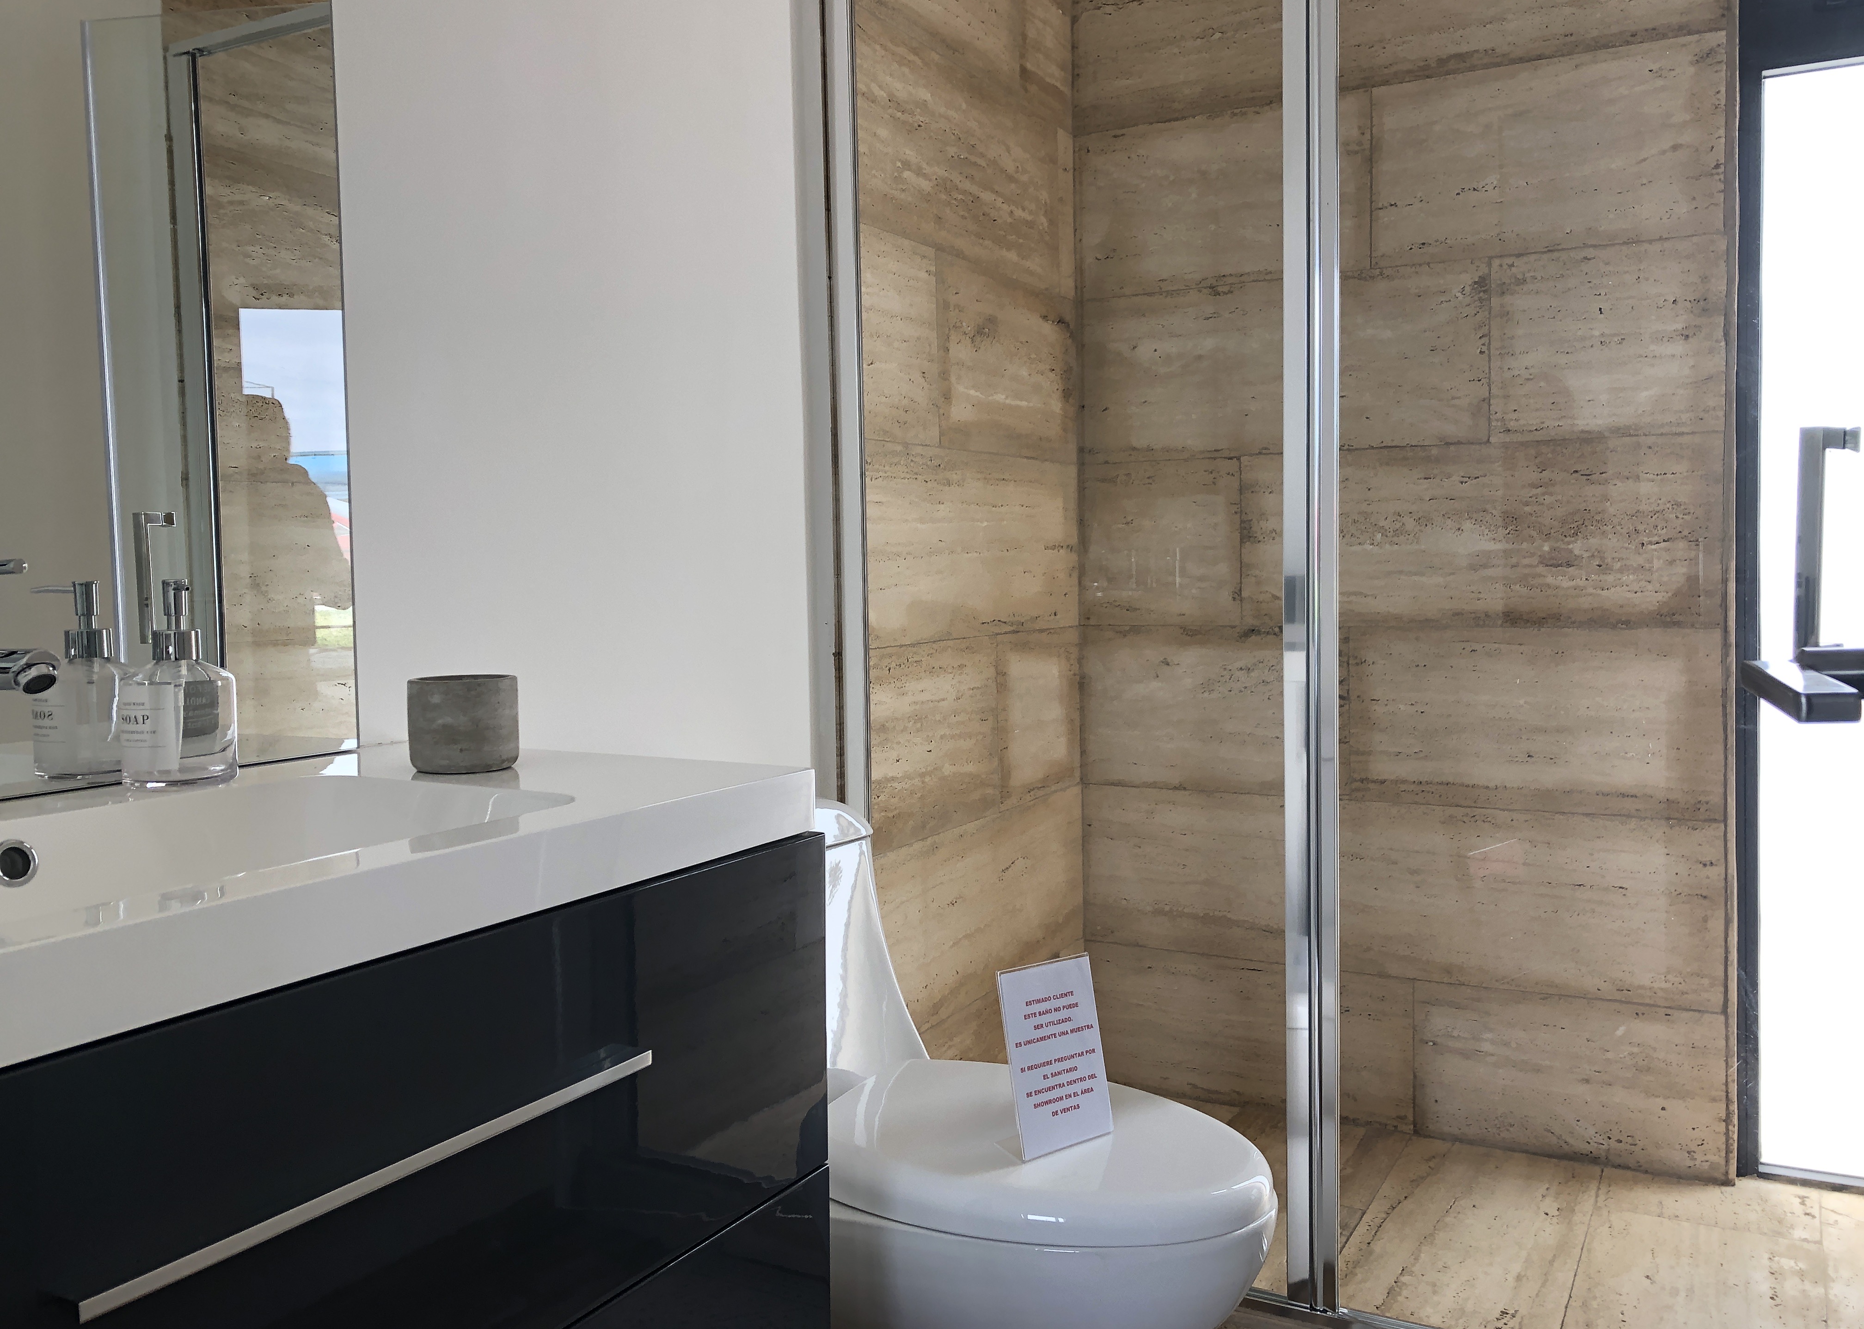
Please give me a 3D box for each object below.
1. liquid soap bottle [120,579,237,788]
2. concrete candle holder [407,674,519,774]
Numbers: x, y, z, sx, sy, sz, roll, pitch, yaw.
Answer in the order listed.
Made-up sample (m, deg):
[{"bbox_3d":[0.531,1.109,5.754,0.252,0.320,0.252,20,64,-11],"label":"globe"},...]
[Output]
[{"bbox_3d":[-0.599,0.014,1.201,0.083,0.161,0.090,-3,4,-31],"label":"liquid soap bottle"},{"bbox_3d":[-0.394,0.050,1.268,0.090,0.075,0.090,1,4,29],"label":"concrete candle holder"}]

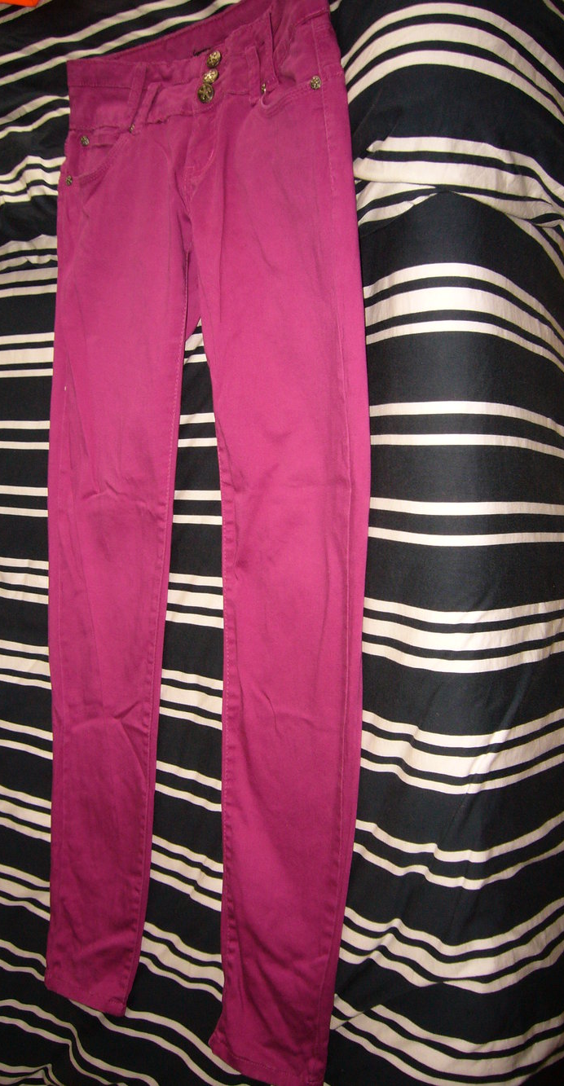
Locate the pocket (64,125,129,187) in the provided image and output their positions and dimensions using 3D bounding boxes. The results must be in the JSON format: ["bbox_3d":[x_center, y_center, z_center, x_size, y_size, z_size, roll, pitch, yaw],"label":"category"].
[{"bbox_3d":[-0.194,-0.403,0.917,0.071,0.025,0.049,5,101,34],"label":"pocket"}]

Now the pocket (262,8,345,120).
[{"bbox_3d":[0.018,-0.431,0.794,0.067,0.025,0.072,-5,98,22],"label":"pocket"}]

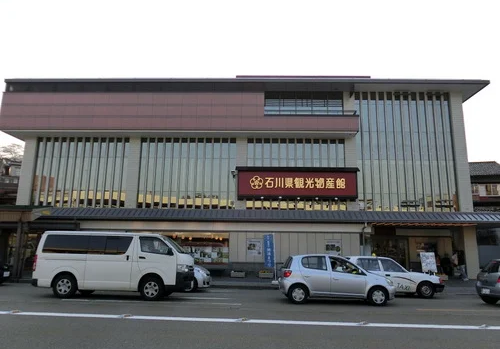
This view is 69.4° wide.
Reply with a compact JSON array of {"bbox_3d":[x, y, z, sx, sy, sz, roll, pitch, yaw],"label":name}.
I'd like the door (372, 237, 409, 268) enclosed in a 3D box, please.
[{"bbox_3d":[8.052,4.729,20.846,2.173,2.188,0.120,1,-11,2],"label":"door"}]

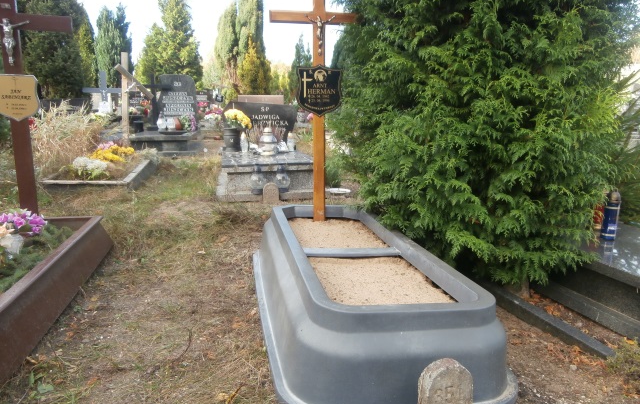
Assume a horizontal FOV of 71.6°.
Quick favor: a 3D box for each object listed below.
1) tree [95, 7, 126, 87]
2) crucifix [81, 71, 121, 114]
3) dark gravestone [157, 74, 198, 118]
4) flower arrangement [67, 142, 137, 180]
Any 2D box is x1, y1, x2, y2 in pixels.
[{"bbox_3d":[-8.418,-5.416,18.000,1.250,4.800,1.250,-2,13,-11],"label":"tree"},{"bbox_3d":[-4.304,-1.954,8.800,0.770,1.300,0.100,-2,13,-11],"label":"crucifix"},{"bbox_3d":[-3.244,-2.322,10.100,0.880,1.150,0.140,-2,13,-11],"label":"dark gravestone"},{"bbox_3d":[-3.299,-0.612,6.700,0.850,0.380,0.900,-2,13,-11],"label":"flower arrangement"}]

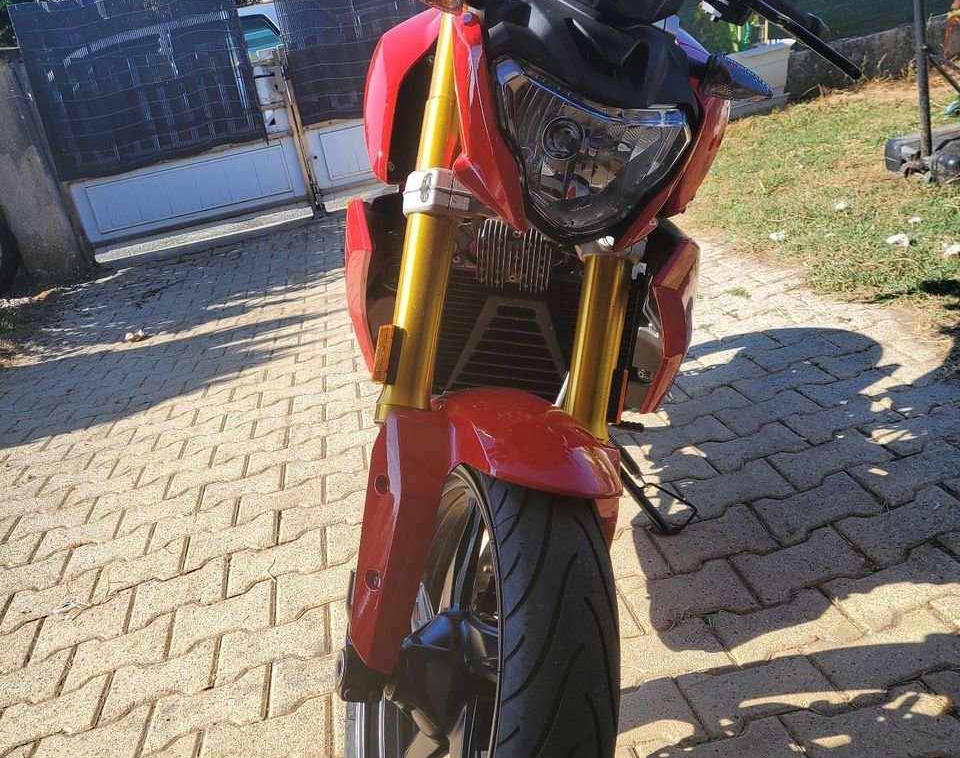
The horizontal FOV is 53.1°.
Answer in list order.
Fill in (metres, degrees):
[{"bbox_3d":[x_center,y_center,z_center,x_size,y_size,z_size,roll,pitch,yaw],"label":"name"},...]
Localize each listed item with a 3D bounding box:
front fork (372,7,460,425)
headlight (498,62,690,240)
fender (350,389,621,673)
[{"bbox_3d":[-0.044,-0.182,1.003,0.060,0.460,0.060,10,-3,-19],"label":"front fork"},{"bbox_3d":[0.091,-0.210,0.940,0.210,0.155,0.115,10,10,-19],"label":"headlight"},{"bbox_3d":[0.008,0.136,0.996,0.250,0.290,0.290,10,22,-19],"label":"fender"}]

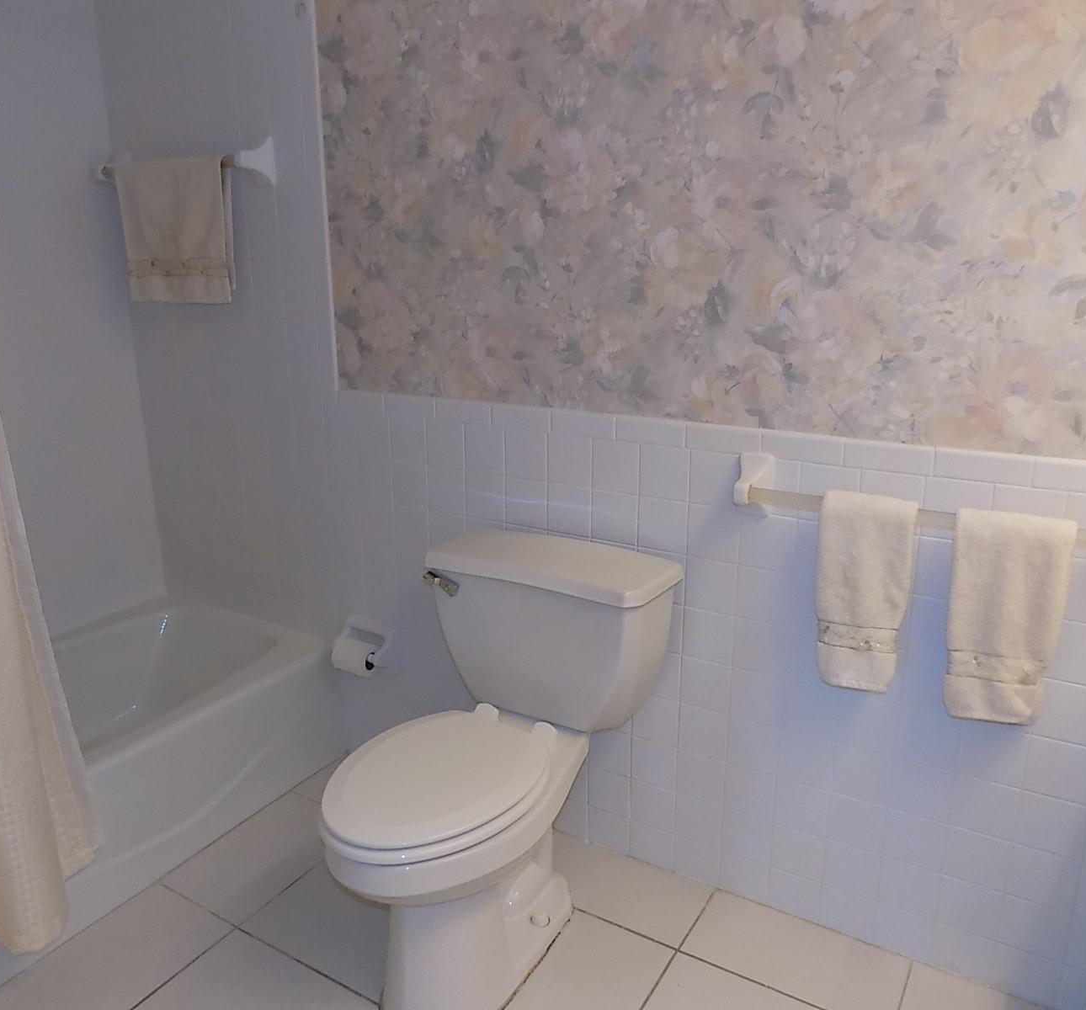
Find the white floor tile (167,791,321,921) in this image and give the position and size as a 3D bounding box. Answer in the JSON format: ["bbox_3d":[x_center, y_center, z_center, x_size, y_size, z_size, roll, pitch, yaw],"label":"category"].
[{"bbox_3d":[-0.648,0.819,2.106,0.268,0.009,0.408,9,17,29],"label":"white floor tile"}]

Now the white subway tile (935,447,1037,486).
[{"bbox_3d":[0.743,-0.065,1.517,0.151,0.051,0.010,9,18,29],"label":"white subway tile"}]

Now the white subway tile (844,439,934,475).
[{"bbox_3d":[0.613,-0.085,1.587,0.151,0.049,0.010,9,17,29],"label":"white subway tile"}]

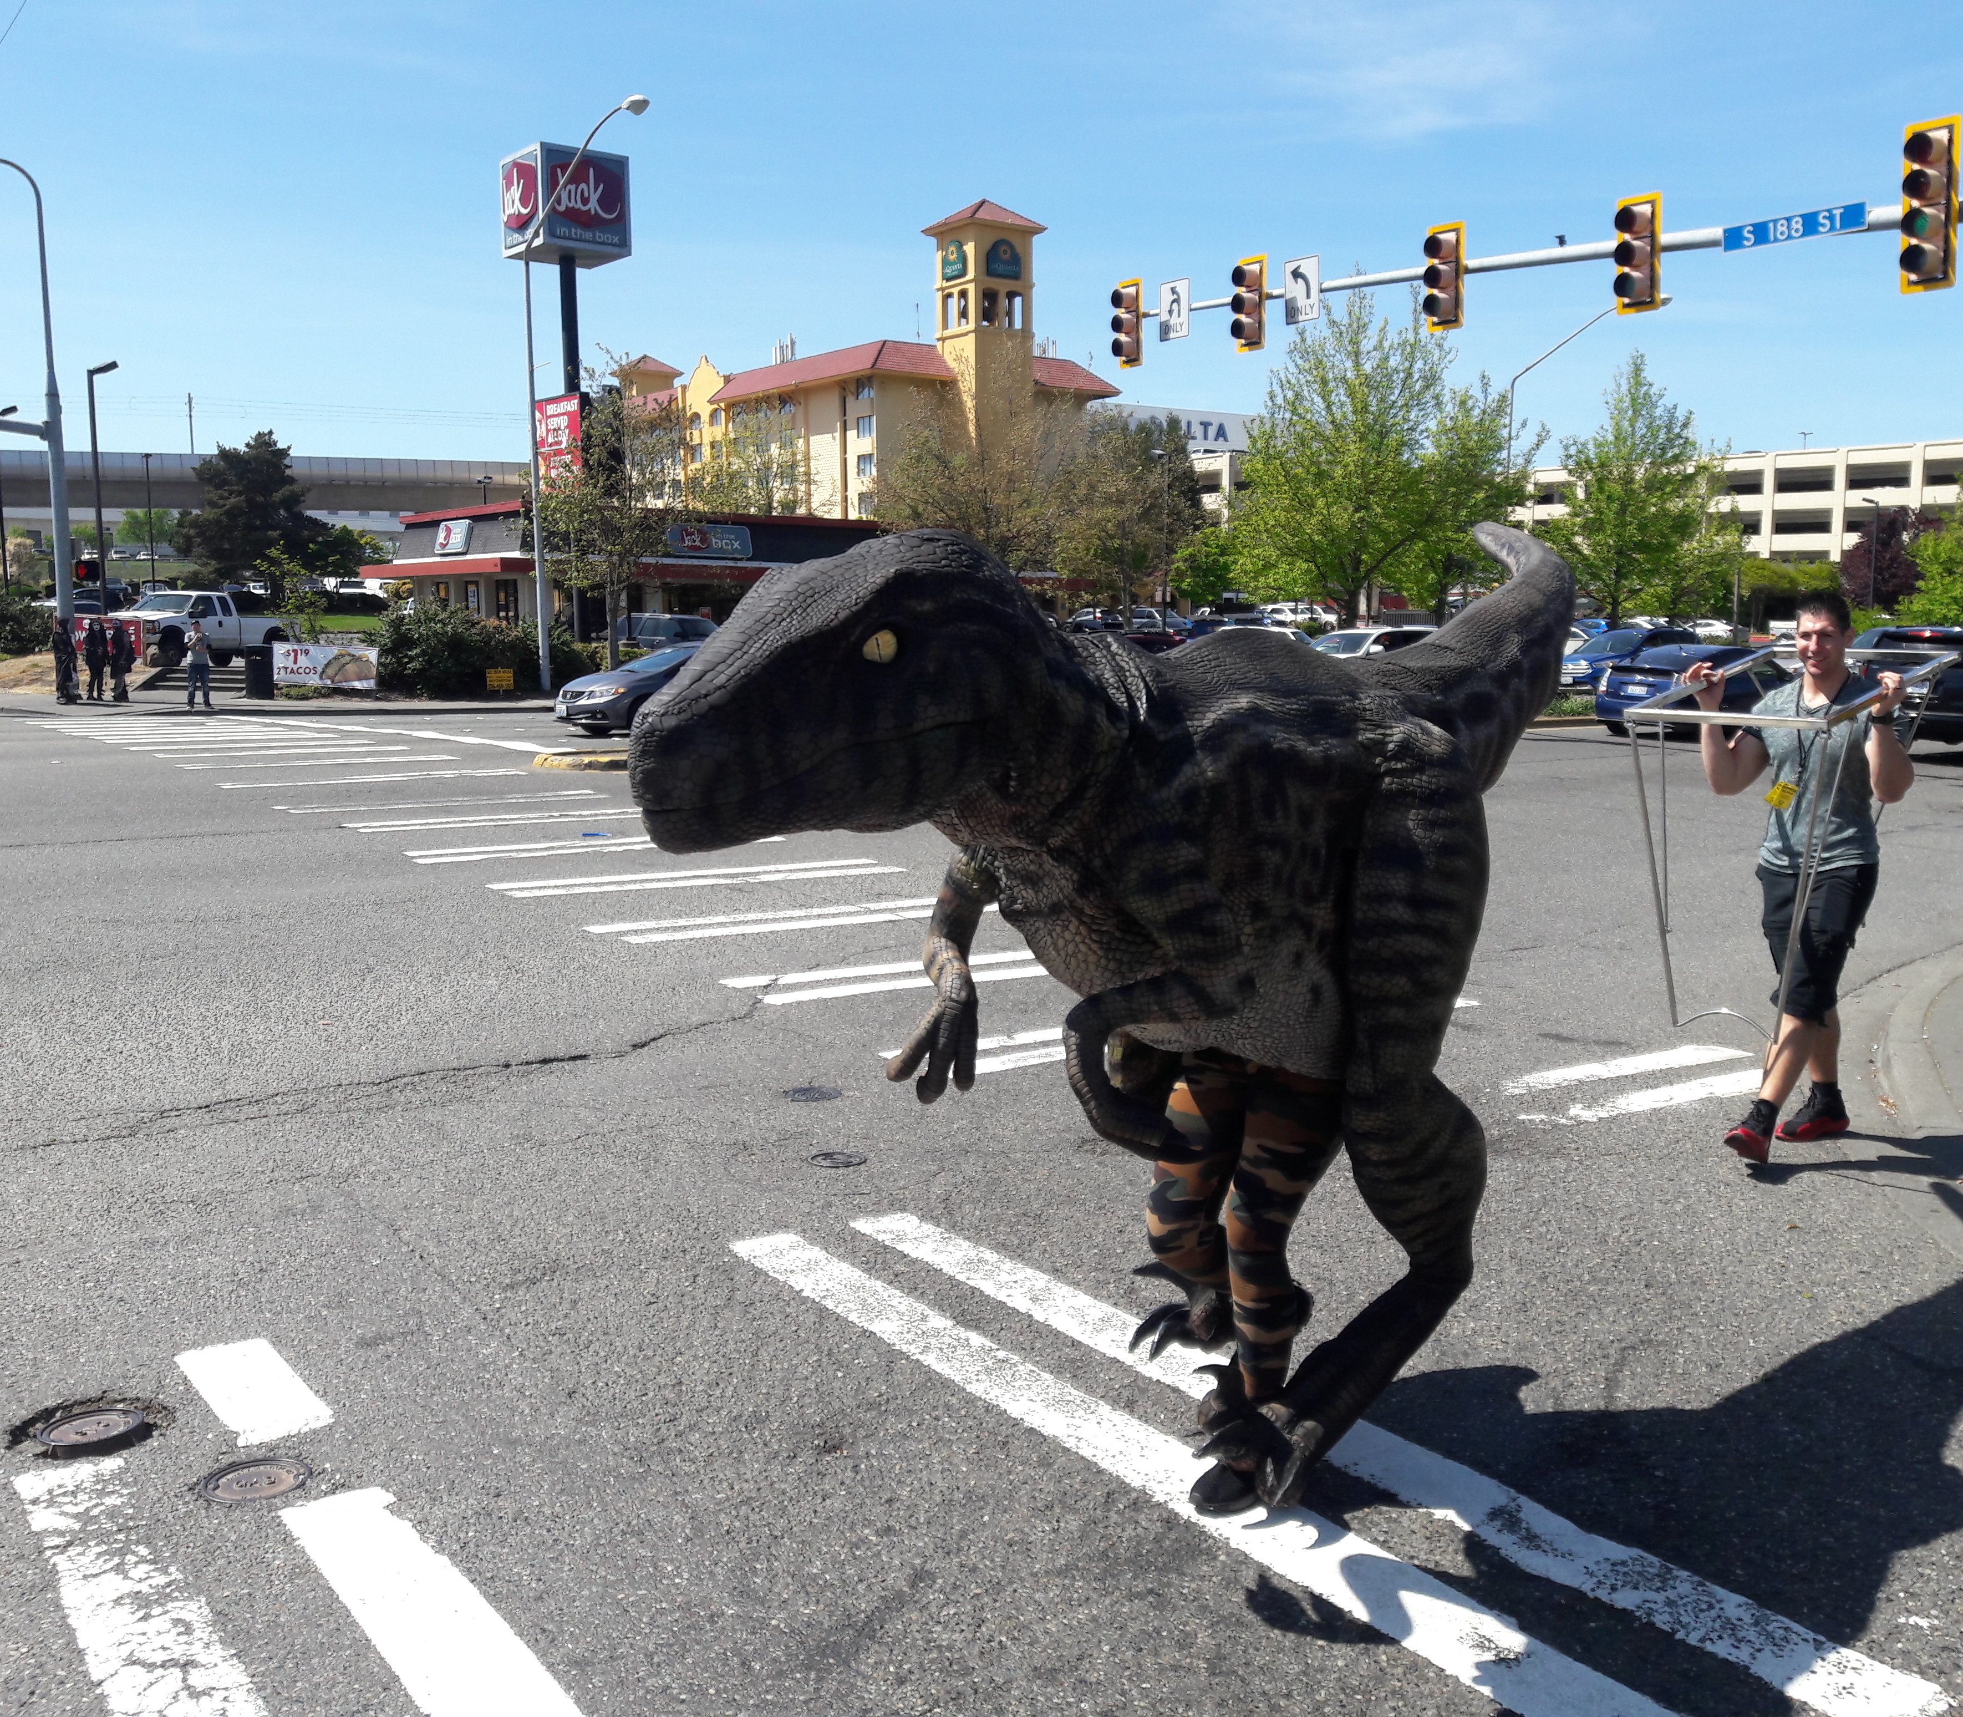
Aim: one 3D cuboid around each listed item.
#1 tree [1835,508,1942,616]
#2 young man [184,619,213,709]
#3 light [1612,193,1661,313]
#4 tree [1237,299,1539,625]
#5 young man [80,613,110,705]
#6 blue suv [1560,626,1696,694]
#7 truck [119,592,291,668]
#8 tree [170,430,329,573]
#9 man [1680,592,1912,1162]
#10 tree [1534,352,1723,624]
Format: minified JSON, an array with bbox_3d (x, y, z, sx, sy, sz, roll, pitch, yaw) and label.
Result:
[{"bbox_3d":[42.319,-12.999,86.000,5.300,6.800,5.200,0,7,0],"label":"tree"},{"bbox_3d":[-15.665,-3.869,37.110,0.550,1.760,0.400,-3,8,-23],"label":"young man"},{"bbox_3d":[7.560,-6.980,21.406,0.400,1.310,0.600,-5,8,-33],"label":"light"},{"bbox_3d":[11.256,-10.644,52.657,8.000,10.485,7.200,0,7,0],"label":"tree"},{"bbox_3d":[-18.890,-4.234,39.393,0.500,1.730,0.360,-2,7,-14],"label":"young man"},{"bbox_3d":[14.523,-4.258,41.509,4.530,1.680,1.900,-5,9,-39],"label":"blue suv"},{"bbox_3d":[-21.123,-6.228,50.300,2.050,2.000,5.900,3,7,24],"label":"truck"},{"bbox_3d":[-29.397,-13.699,74.570,6.300,6.950,6.300,-3,8,-21],"label":"tree"},{"bbox_3d":[2.597,0.047,5.888,0.680,1.760,0.520,5,9,35],"label":"man"},{"bbox_3d":[18.135,-9.503,51.642,5.300,8.940,5.300,2,8,19],"label":"tree"}]

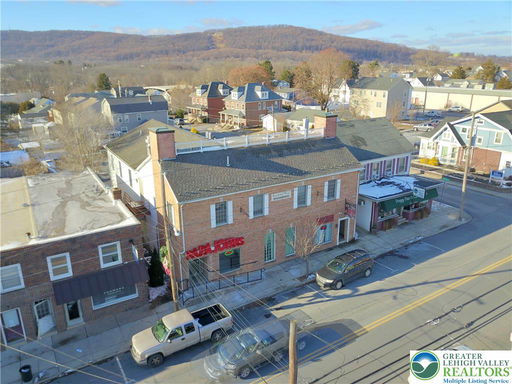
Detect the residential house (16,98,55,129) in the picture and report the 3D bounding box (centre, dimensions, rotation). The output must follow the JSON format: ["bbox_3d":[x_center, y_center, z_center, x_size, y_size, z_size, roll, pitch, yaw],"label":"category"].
[{"bbox_3d":[-54.664,-19.549,95.780,9.500,6.300,8.500,-11,21,-30],"label":"residential house"}]

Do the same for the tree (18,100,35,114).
[{"bbox_3d":[-75.562,-27.492,126.628,6.000,6.400,6.000,-11,21,-29],"label":"tree"}]

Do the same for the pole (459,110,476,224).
[{"bbox_3d":[19.256,-2.099,35.027,0.320,10.040,0.320,-13,20,-30],"label":"pole"}]

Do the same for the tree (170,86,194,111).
[{"bbox_3d":[-28.382,-35.364,146.825,9.246,9.110,9.246,-11,20,-30],"label":"tree"}]

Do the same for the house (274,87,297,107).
[{"bbox_3d":[10.620,-35.399,143.311,9.500,8.200,8.500,-11,21,-30],"label":"house"}]

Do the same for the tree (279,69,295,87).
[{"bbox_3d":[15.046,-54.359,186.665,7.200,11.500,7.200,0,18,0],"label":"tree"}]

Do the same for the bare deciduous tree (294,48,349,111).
[{"bbox_3d":[22.502,-36.771,128.902,18.533,20.940,18.533,-1,17,0],"label":"bare deciduous tree"}]

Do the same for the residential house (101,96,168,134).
[{"bbox_3d":[-32.837,-21.381,104.780,14.600,8.400,9.500,-11,20,-30],"label":"residential house"}]

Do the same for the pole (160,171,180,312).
[{"bbox_3d":[-5.127,3.220,23.256,0.340,9.300,0.340,-11,21,-29],"label":"pole"}]

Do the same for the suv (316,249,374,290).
[{"bbox_3d":[6.575,5.487,27.859,4.680,1.710,1.900,-11,21,-30],"label":"suv"}]

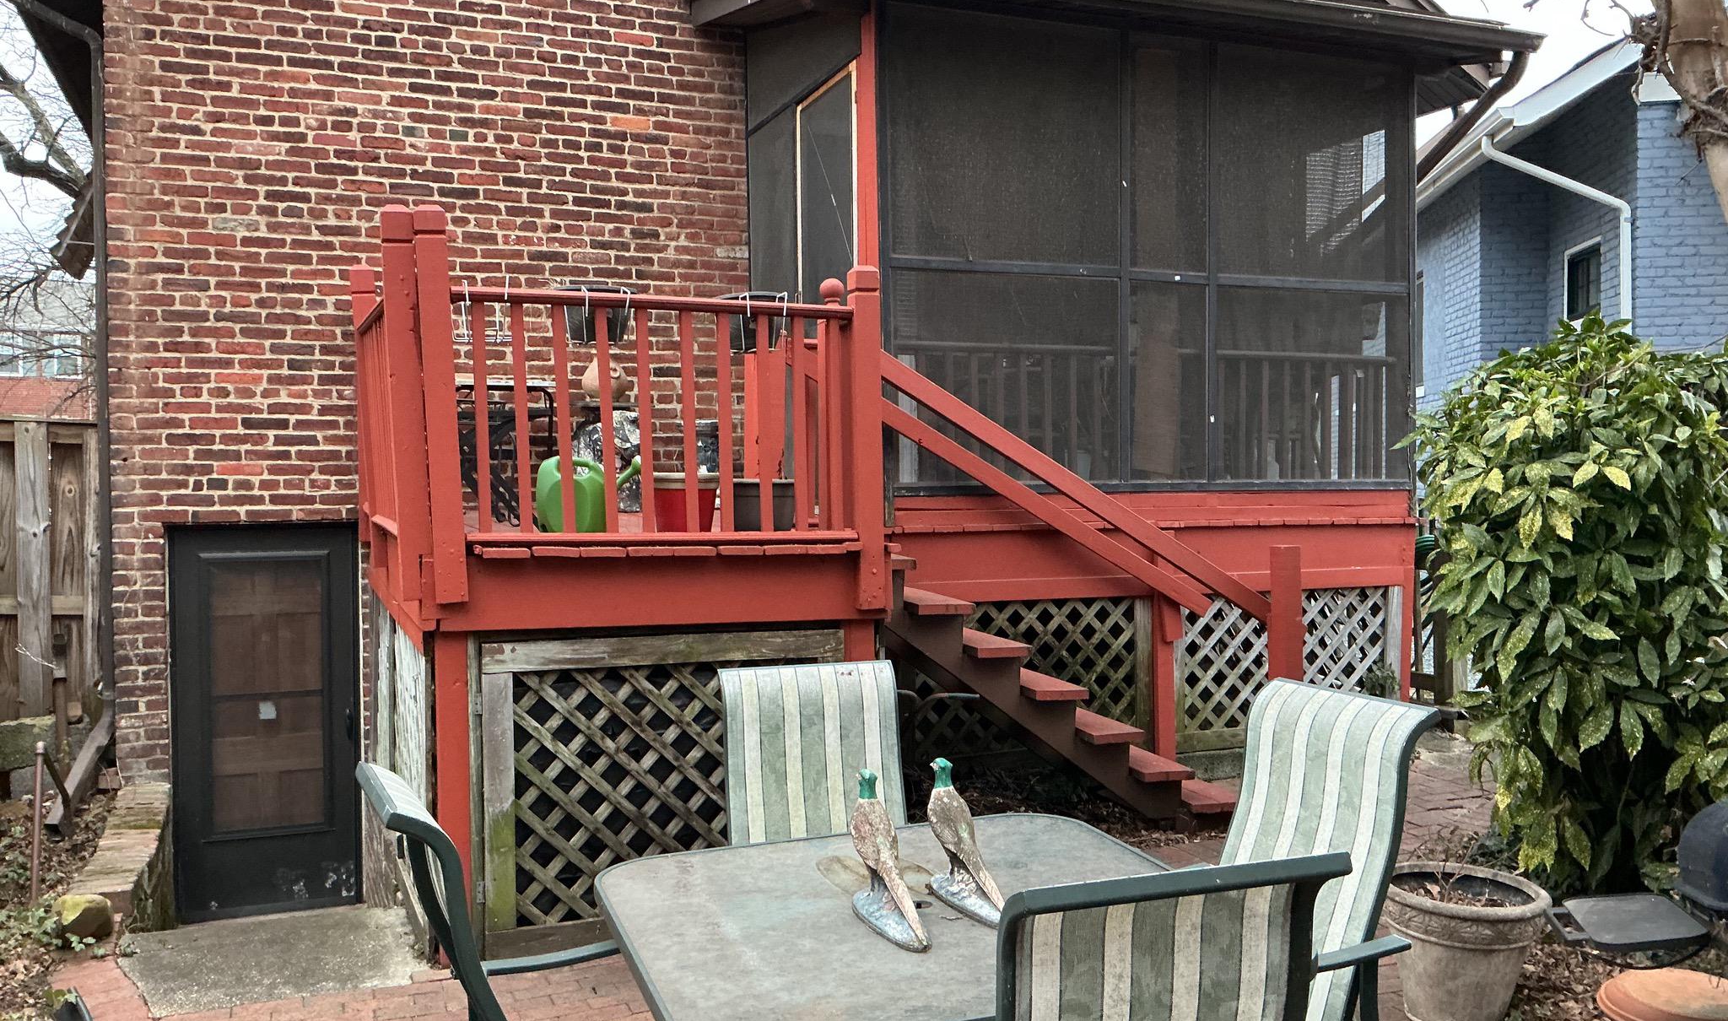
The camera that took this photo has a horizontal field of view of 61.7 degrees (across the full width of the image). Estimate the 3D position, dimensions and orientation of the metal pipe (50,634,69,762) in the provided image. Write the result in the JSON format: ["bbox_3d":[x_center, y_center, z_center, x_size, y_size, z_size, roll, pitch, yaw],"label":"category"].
[{"bbox_3d":[-3.684,0.894,6.656,0.065,0.704,0.065,-1,1,-21],"label":"metal pipe"}]

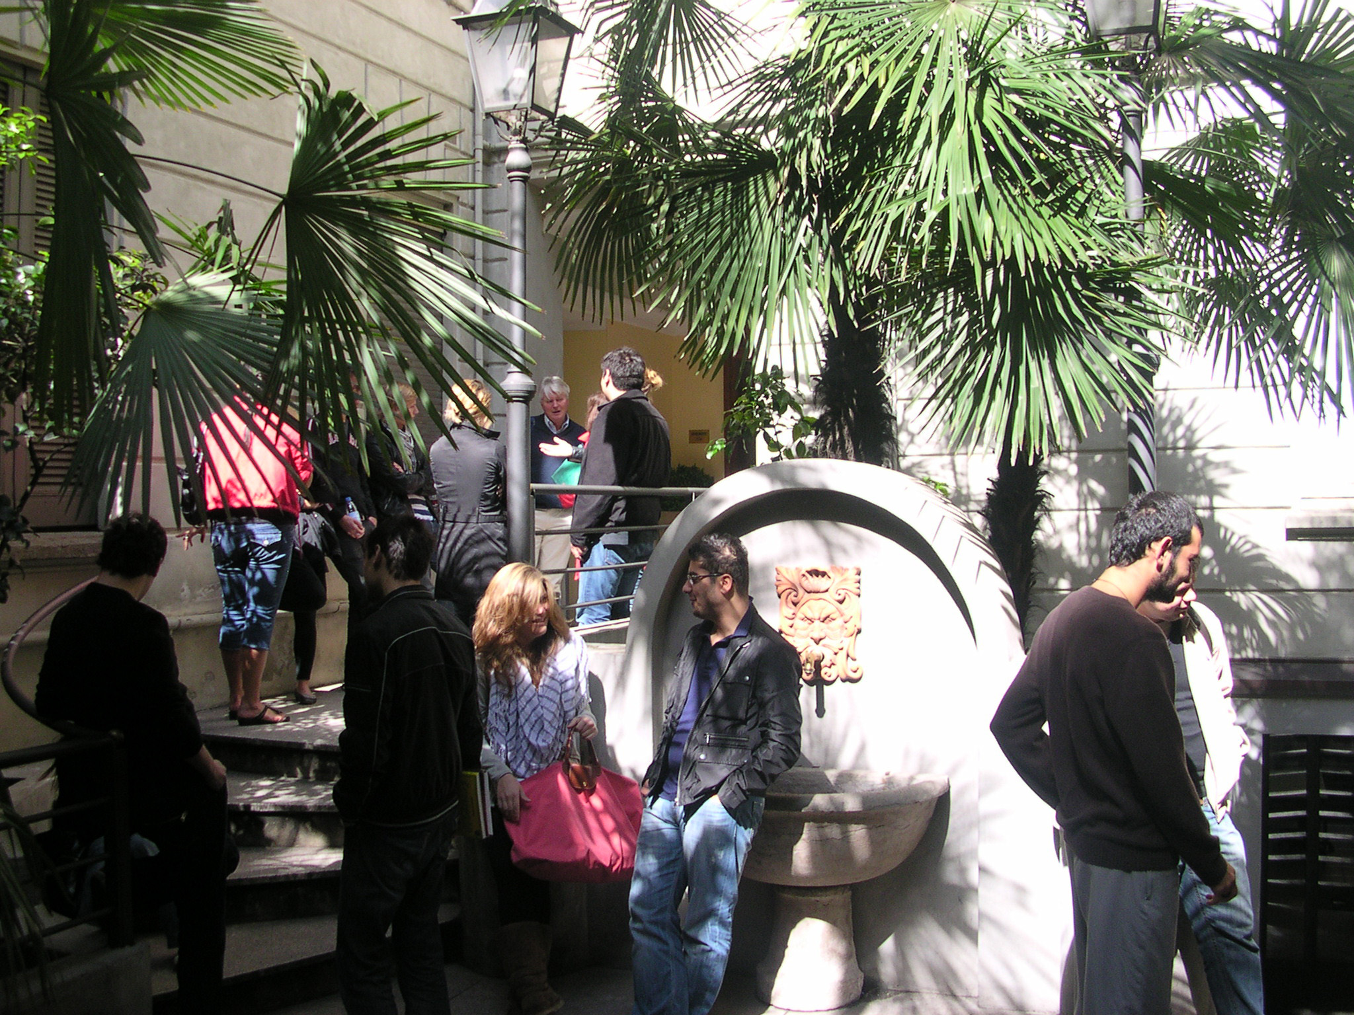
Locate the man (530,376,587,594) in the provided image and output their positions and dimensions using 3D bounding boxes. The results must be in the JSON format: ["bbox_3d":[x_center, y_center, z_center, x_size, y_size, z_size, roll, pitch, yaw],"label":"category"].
[{"bbox_3d":[-0.725,0.155,8.100,0.520,1.770,0.330,0,0,-13],"label":"man"}]

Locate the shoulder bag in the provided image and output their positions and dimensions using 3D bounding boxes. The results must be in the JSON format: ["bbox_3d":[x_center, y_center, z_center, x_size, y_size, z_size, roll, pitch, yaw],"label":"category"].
[{"bbox_3d":[-0.360,1.030,5.000,0.480,0.530,0.250,0,0,2],"label":"shoulder bag"}]

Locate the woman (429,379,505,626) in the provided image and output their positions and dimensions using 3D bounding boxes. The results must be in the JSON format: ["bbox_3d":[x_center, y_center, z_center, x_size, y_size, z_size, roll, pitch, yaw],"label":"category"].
[{"bbox_3d":[-0.955,0.237,6.700,0.460,1.660,0.360,0,0,28],"label":"woman"}]

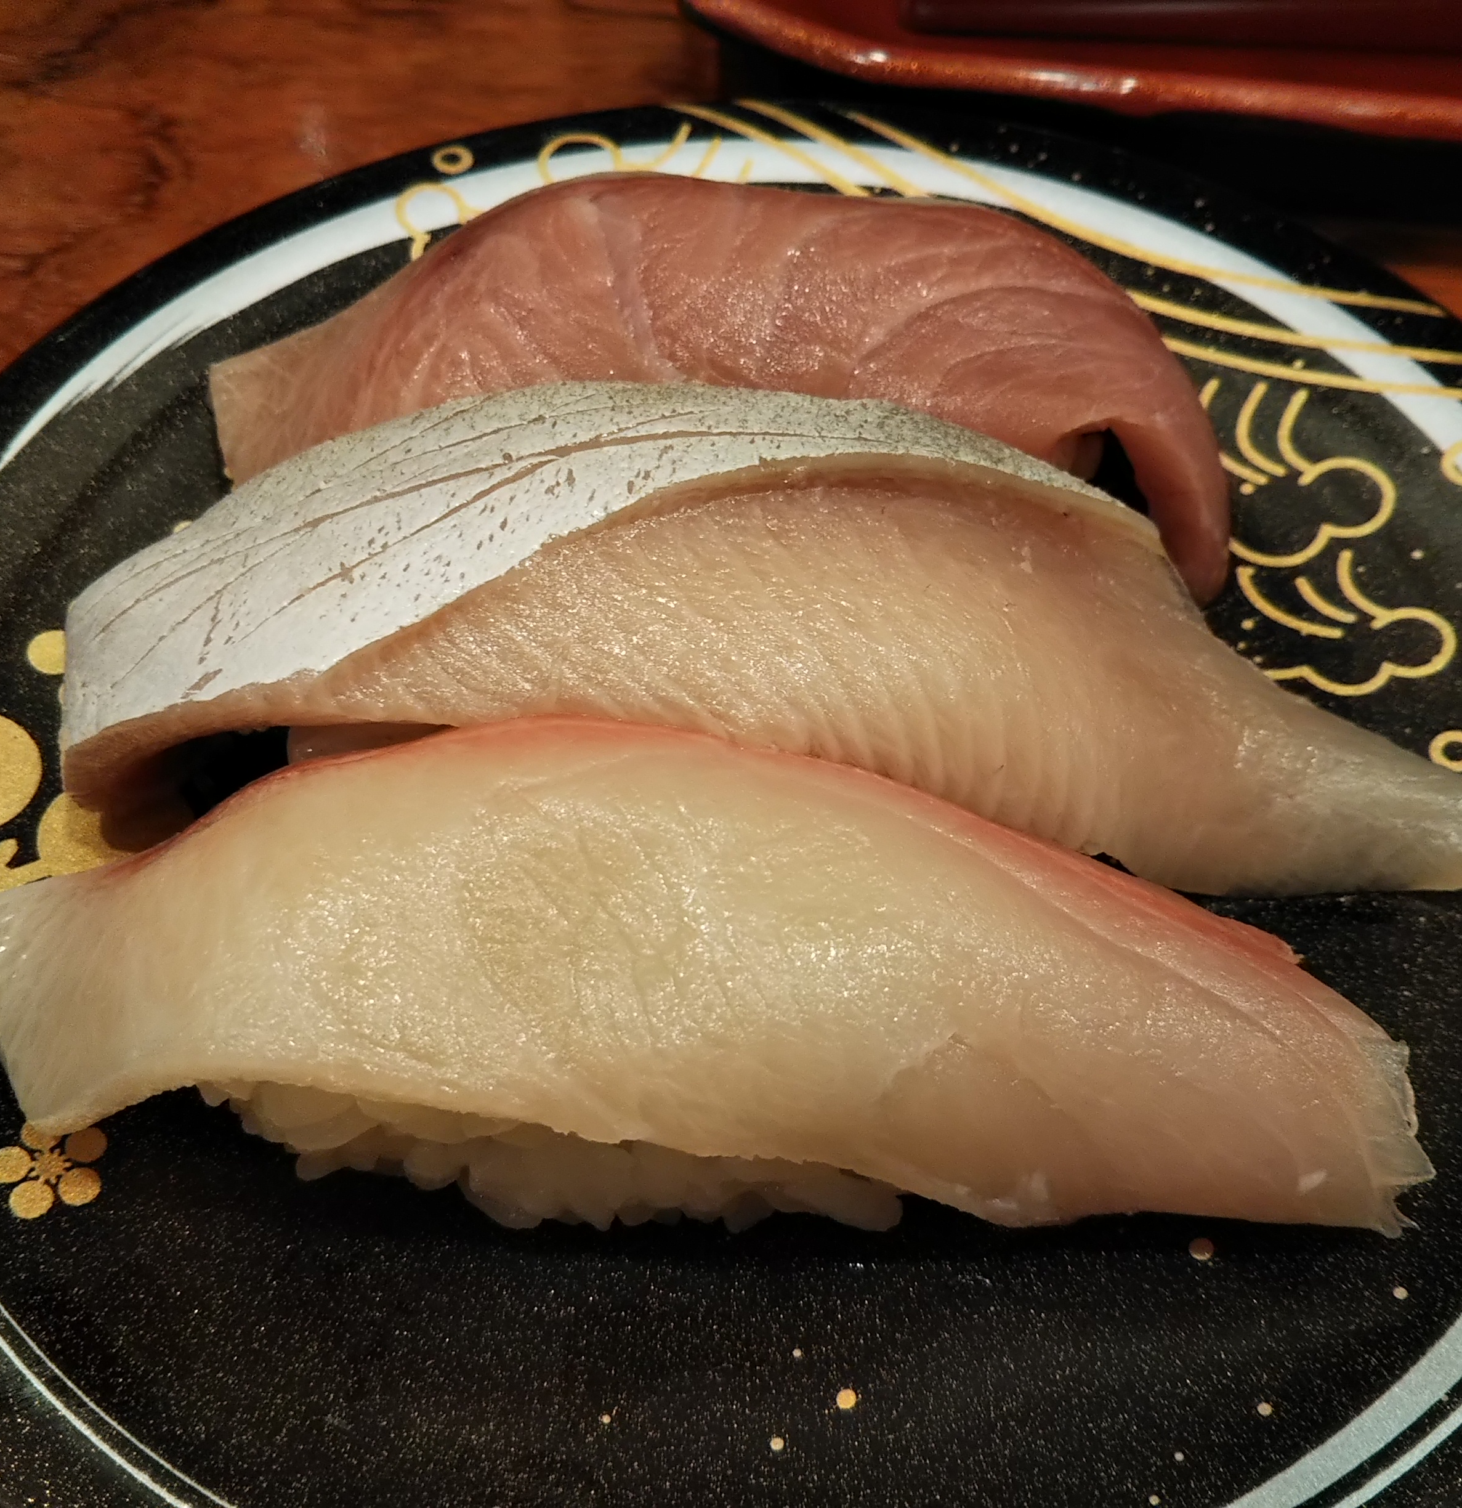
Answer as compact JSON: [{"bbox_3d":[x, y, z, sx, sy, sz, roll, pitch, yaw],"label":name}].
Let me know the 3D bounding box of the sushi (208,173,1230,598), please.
[{"bbox_3d":[-0.003,-0.030,0.143,0.090,0.030,0.029,7,55,4],"label":"sushi"}]

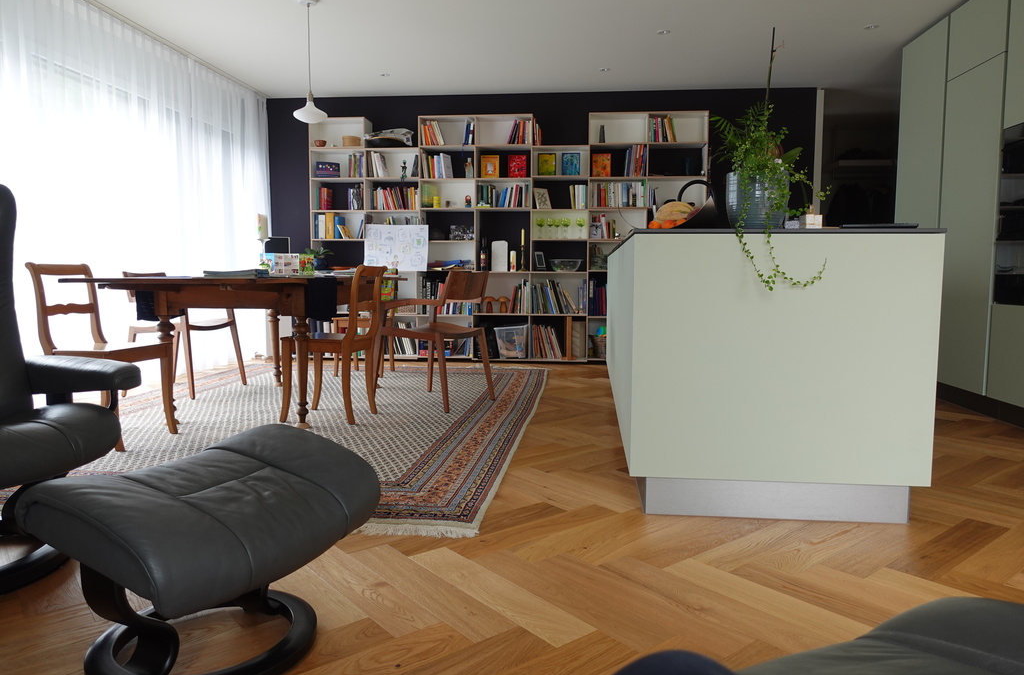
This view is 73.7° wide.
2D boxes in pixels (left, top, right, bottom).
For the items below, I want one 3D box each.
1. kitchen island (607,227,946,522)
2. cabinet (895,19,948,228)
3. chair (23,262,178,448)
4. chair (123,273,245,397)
[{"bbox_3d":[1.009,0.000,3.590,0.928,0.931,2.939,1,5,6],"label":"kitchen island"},{"bbox_3d":[3.164,-0.883,4.841,0.593,2.481,0.656,1,5,6],"label":"cabinet"},{"bbox_3d":[-1.901,0.074,3.194,0.458,0.834,0.411,1,5,9],"label":"chair"},{"bbox_3d":[-2.208,-0.039,4.582,0.577,0.798,0.616,1,5,8],"label":"chair"}]

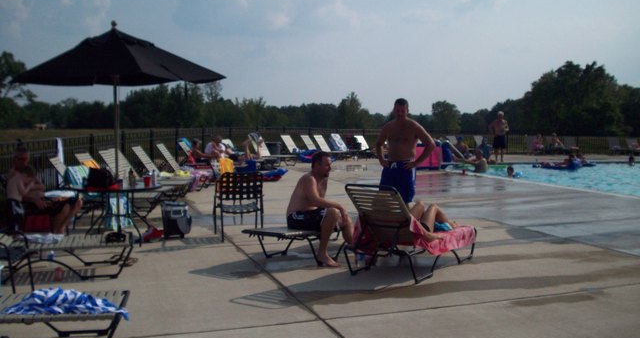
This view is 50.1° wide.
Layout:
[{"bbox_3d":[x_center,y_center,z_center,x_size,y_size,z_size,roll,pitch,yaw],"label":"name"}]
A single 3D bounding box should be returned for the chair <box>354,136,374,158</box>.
[{"bbox_3d":[1.972,-0.813,26.709,1.650,0.920,0.660,3,5,35],"label":"chair"}]

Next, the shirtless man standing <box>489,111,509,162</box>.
[{"bbox_3d":[6.466,-1.157,24.781,0.620,1.790,0.380,-1,4,-12],"label":"shirtless man standing"}]

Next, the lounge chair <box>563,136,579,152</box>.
[{"bbox_3d":[10.950,-1.121,30.000,0.660,0.880,1.350,0,4,6],"label":"lounge chair"}]

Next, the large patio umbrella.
[{"bbox_3d":[-2.639,-0.491,8.937,2.760,2.800,2.760,0,4,0],"label":"large patio umbrella"}]

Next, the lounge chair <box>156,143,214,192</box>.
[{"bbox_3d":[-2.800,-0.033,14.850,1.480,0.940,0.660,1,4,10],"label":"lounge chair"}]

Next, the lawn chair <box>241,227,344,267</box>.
[{"bbox_3d":[-0.008,0.792,7.908,0.690,0.370,1.930,3,5,34],"label":"lawn chair"}]

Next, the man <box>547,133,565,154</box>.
[{"bbox_3d":[10.844,-1.127,31.501,0.550,0.980,0.800,-2,4,-20],"label":"man"}]

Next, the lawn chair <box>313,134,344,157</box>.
[{"bbox_3d":[0.460,-0.691,23.900,1.450,0.920,0.660,2,5,26],"label":"lawn chair"}]

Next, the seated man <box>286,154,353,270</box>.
[{"bbox_3d":[-0.005,0.408,7.447,0.680,1.200,0.500,1,4,22],"label":"seated man"}]

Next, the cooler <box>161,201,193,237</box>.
[{"bbox_3d":[-1.913,0.664,9.089,0.380,0.470,0.320,-1,4,-12],"label":"cooler"}]

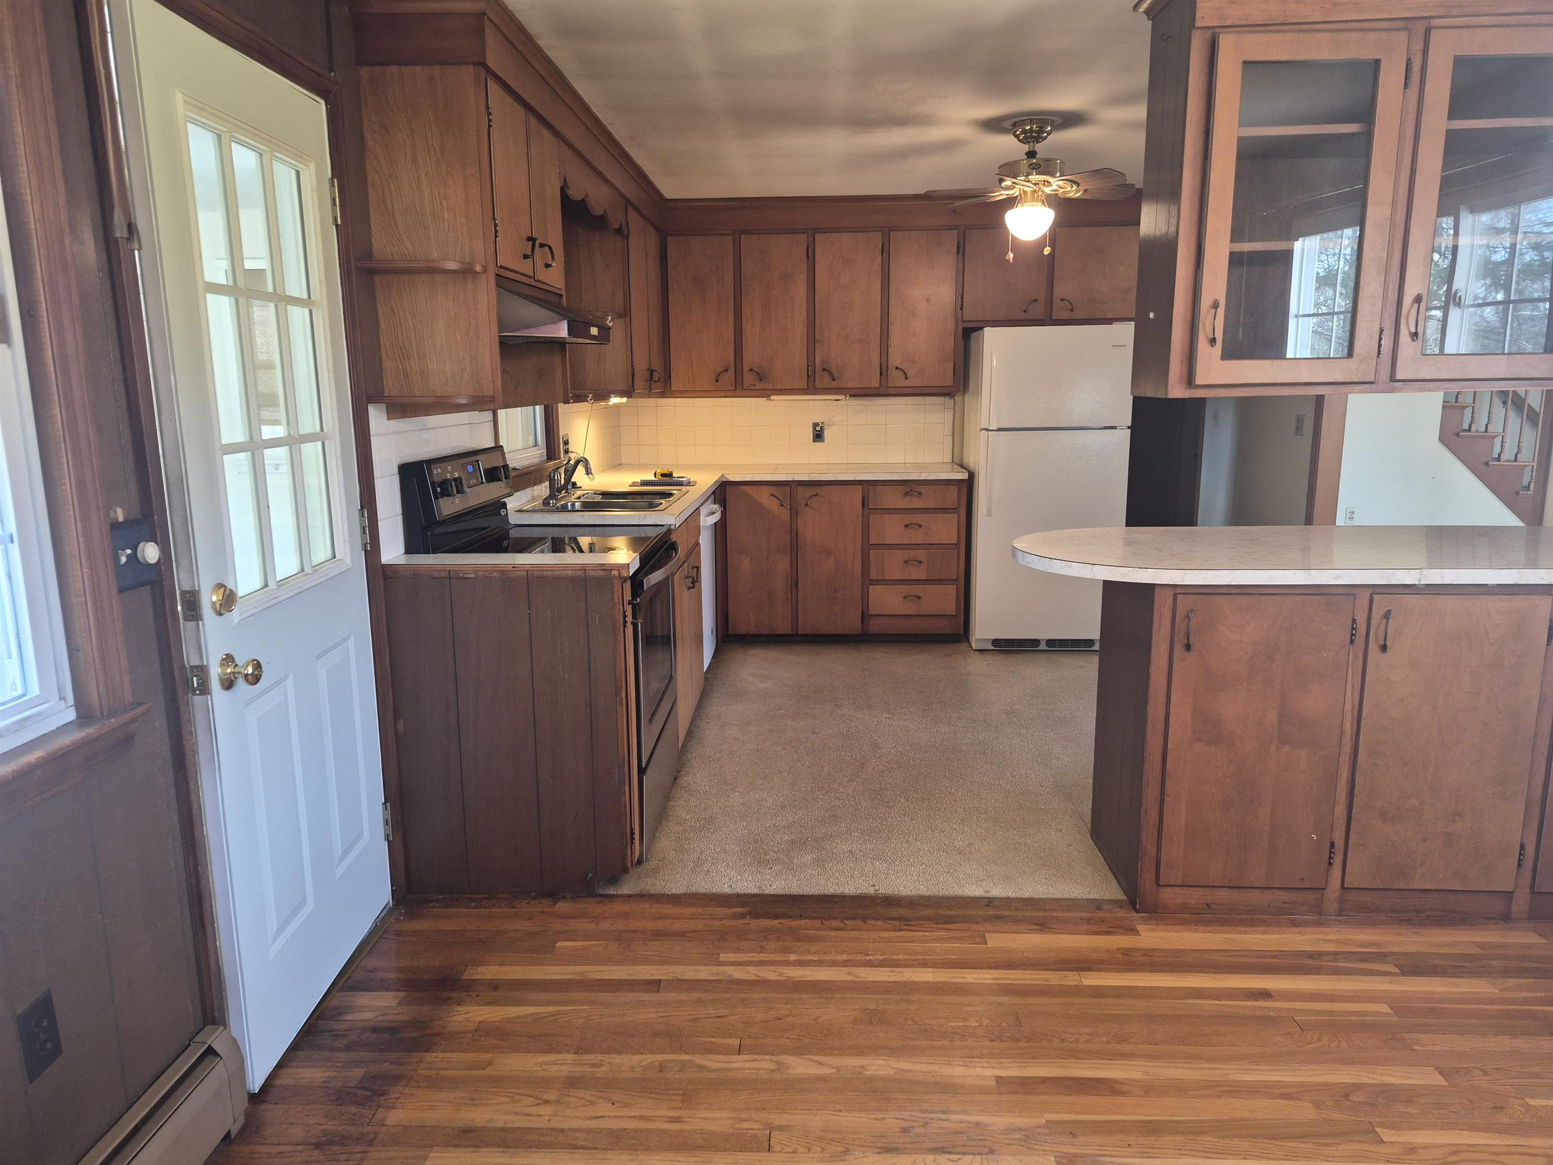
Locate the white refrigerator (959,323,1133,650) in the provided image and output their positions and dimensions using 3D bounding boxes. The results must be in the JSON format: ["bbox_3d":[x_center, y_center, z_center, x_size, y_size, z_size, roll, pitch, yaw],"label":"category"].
[{"bbox_3d":[1.405,-0.514,5.543,0.735,1.645,0.730,0,10,3],"label":"white refrigerator"}]

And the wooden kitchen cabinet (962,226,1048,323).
[{"bbox_3d":[1.196,-1.629,5.522,0.450,0.490,0.330,0,10,3],"label":"wooden kitchen cabinet"}]

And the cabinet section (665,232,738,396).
[{"bbox_3d":[-0.388,-1.448,5.618,0.367,0.809,0.320,0,11,2],"label":"cabinet section"}]

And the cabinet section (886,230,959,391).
[{"bbox_3d":[0.772,-1.454,5.569,0.370,0.813,0.320,0,11,2],"label":"cabinet section"}]

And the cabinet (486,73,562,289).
[{"bbox_3d":[-0.868,-1.129,3.056,0.305,0.490,0.750,0,10,3],"label":"cabinet"}]

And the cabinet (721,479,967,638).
[{"bbox_3d":[0.366,-0.157,5.689,1.265,0.880,0.610,0,10,3],"label":"cabinet"}]

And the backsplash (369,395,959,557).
[{"bbox_3d":[-0.011,-0.567,4.248,1.890,0.410,3.350,0,10,3],"label":"backsplash"}]

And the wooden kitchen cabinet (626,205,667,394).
[{"bbox_3d":[-0.772,-1.333,5.045,0.305,0.825,0.960,0,10,3],"label":"wooden kitchen cabinet"}]

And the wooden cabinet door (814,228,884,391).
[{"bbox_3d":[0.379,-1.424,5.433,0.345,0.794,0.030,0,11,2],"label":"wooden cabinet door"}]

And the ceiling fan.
[{"bbox_3d":[0.968,-1.522,3.919,0.850,0.450,0.850,0,10,3],"label":"ceiling fan"}]

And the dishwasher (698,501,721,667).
[{"bbox_3d":[-0.596,0.022,4.796,0.610,0.825,0.600,0,10,3],"label":"dishwasher"}]

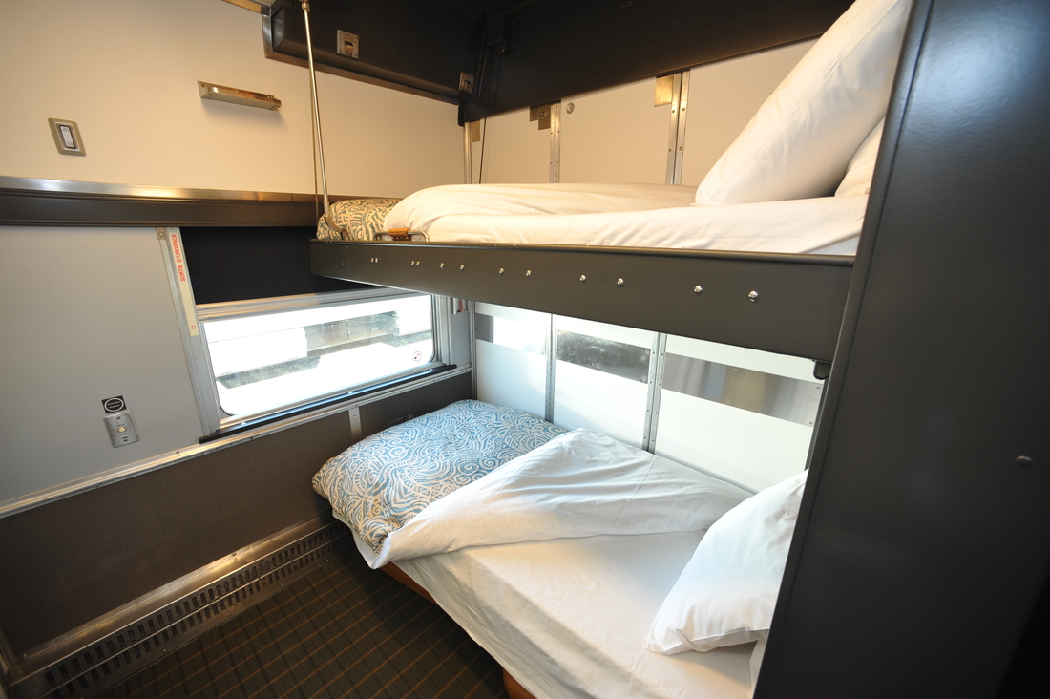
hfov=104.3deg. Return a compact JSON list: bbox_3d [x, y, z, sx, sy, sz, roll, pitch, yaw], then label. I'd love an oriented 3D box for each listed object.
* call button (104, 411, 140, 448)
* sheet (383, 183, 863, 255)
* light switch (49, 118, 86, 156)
[{"bbox_3d":[-1.409,0.281,1.430,0.012,0.115,0.069,14,22,40],"label":"call button"},{"bbox_3d":[0.230,-0.420,1.230,1.363,0.204,0.771,14,22,40],"label":"sheet"},{"bbox_3d":[-1.364,-0.631,1.218,0.012,0.097,0.058,14,22,40],"label":"light switch"}]

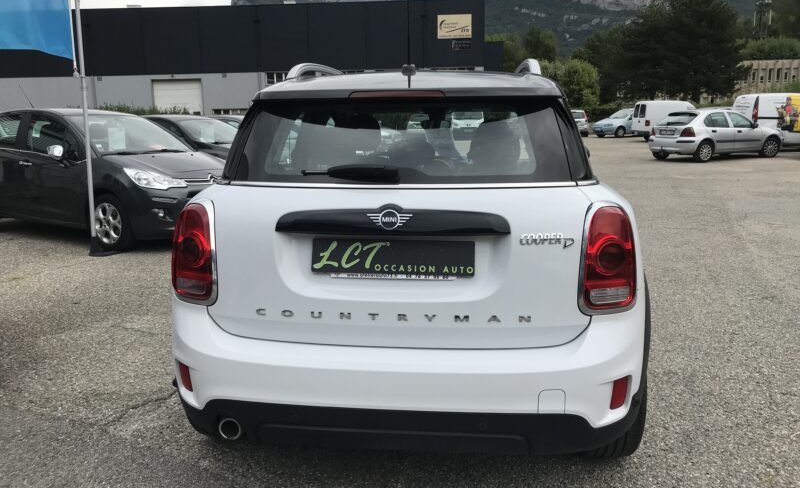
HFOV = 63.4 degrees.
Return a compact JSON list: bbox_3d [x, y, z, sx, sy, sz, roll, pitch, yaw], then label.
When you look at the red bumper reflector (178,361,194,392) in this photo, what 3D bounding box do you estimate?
[{"bbox_3d":[-0.736,0.459,2.240,0.064,0.106,0.035,4,12,22],"label":"red bumper reflector"}]

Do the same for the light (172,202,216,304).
[{"bbox_3d":[-0.693,0.025,2.197,0.187,0.330,0.133,5,13,25],"label":"light"}]

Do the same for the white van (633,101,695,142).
[{"bbox_3d":[13.613,-5.895,30.904,4.400,1.910,1.800,-2,12,-5],"label":"white van"}]

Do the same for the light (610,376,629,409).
[{"bbox_3d":[0.701,0.473,2.067,0.064,0.106,0.035,-2,12,-8],"label":"light"}]

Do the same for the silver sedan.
[{"bbox_3d":[9.289,-3.200,18.845,3.960,1.410,1.680,-6,13,-23],"label":"silver sedan"}]

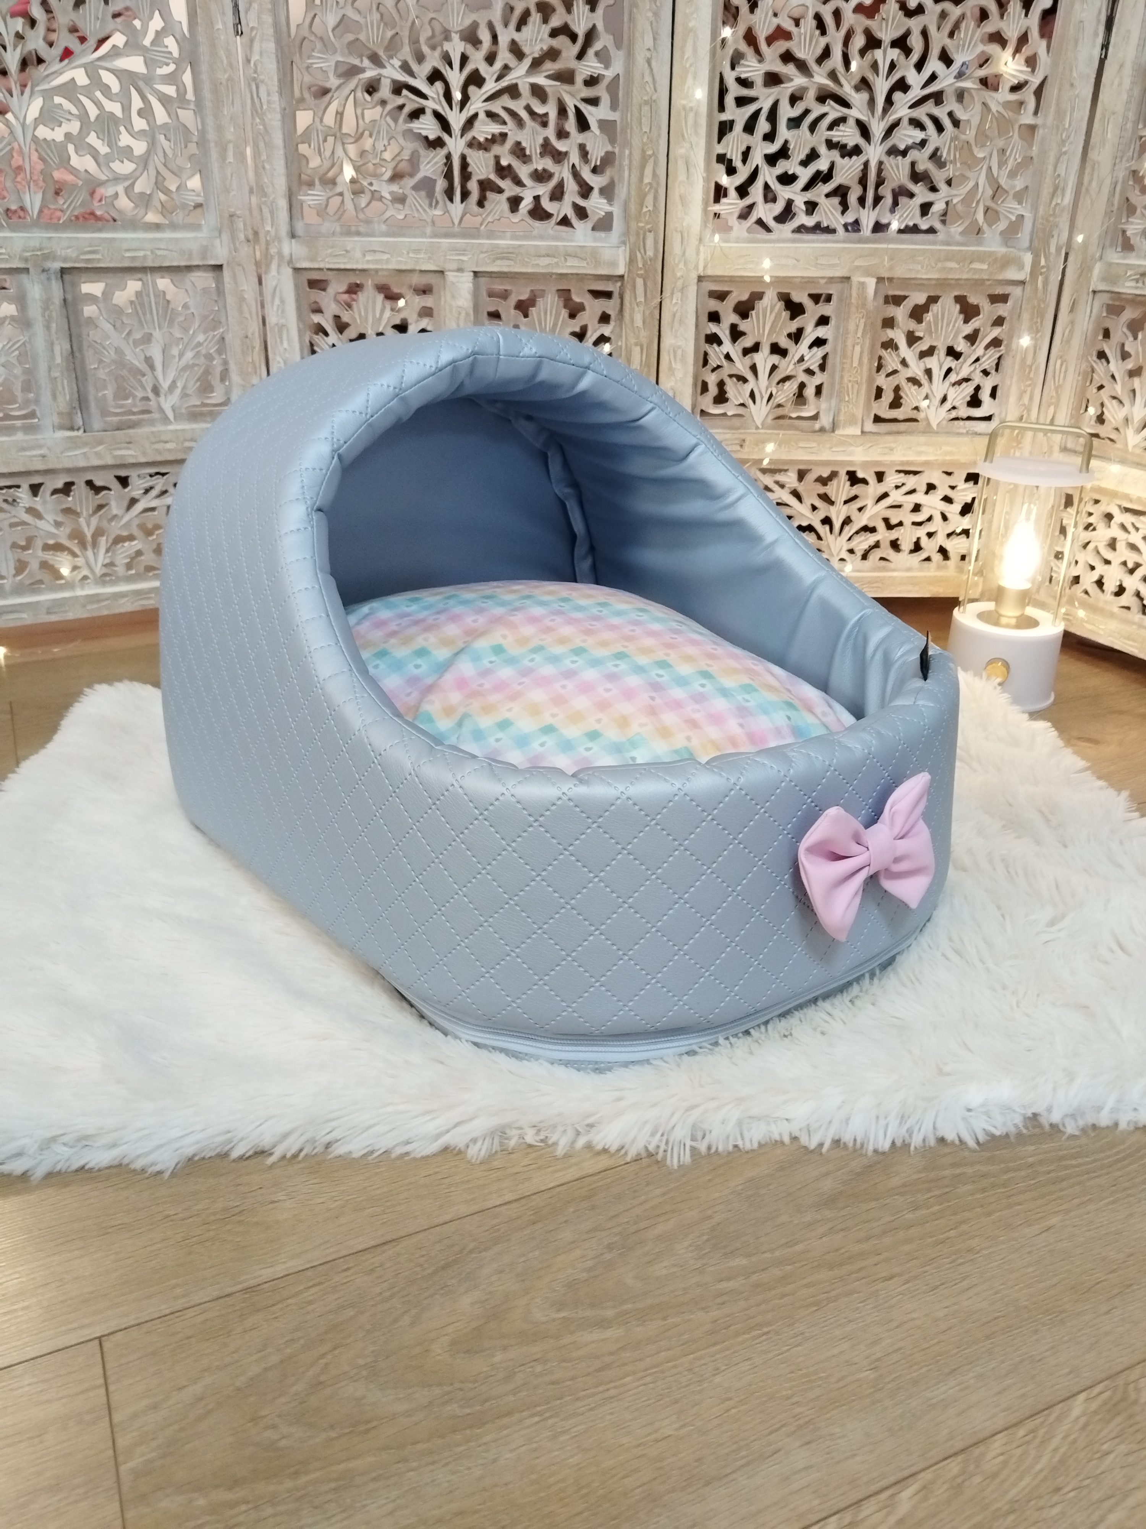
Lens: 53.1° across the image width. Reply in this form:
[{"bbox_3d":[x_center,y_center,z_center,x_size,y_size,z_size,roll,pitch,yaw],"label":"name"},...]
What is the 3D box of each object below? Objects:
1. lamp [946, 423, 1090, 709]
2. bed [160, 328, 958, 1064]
[{"bbox_3d":[0.484,-0.215,1.246,0.119,0.290,0.119,11,25,23],"label":"lamp"},{"bbox_3d":[0.033,-0.106,0.828,0.483,0.377,0.491,-18,30,-37],"label":"bed"}]

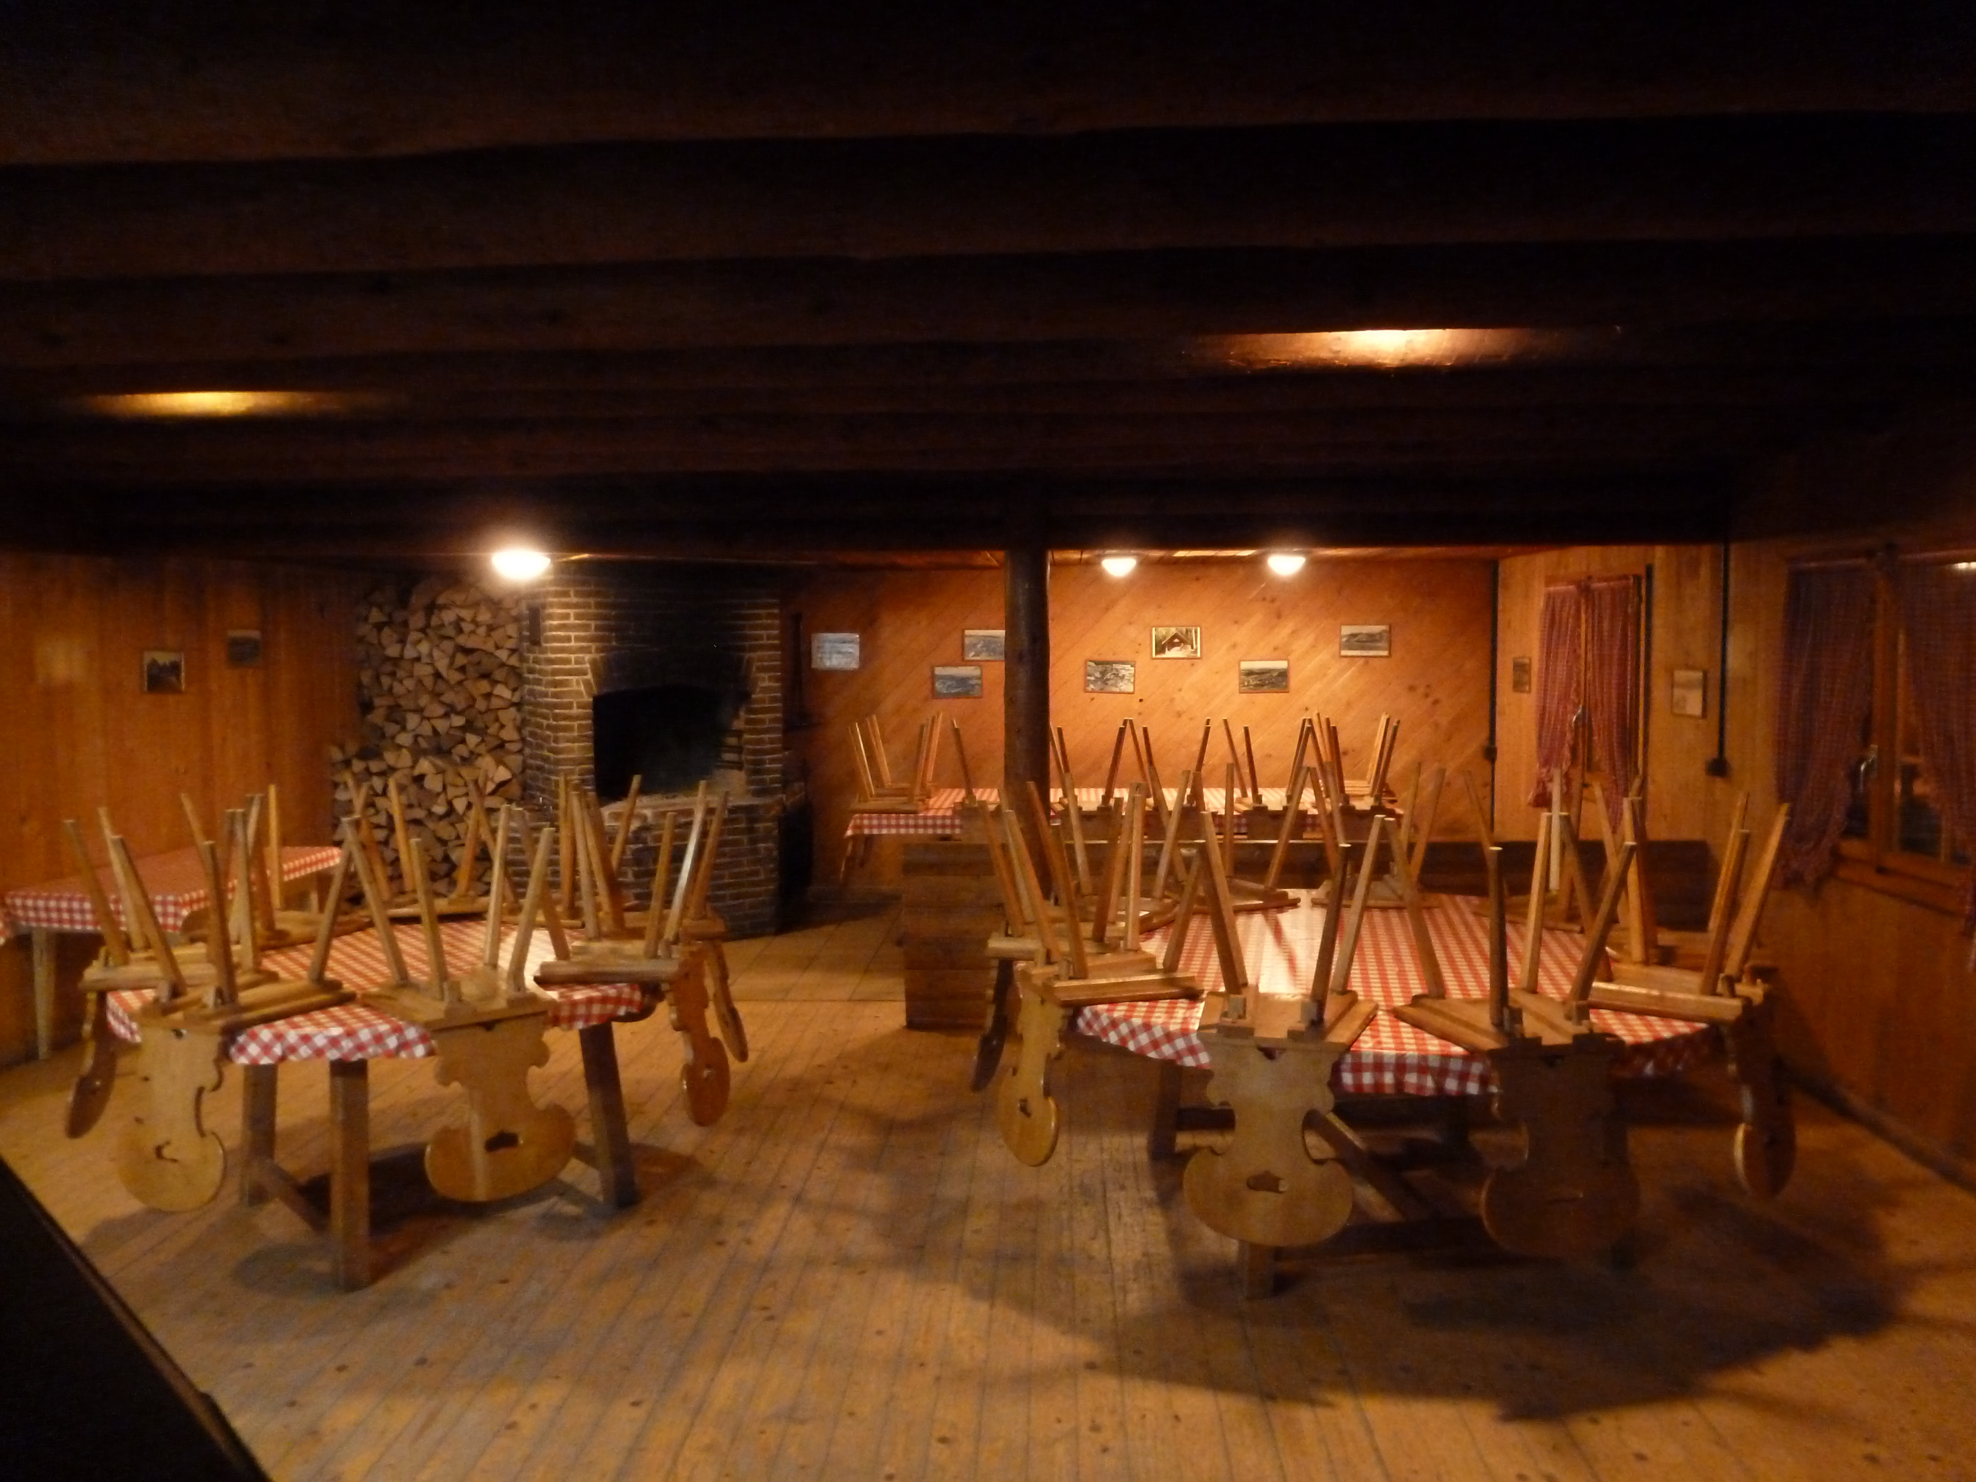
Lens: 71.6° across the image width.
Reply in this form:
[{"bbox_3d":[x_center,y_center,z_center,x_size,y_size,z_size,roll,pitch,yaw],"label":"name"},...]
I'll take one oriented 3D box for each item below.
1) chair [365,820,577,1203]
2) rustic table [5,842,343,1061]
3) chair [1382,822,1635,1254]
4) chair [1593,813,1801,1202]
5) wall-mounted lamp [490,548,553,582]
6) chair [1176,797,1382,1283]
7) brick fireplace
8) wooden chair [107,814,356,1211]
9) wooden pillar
[{"bbox_3d":[-1.337,0.670,3.513,0.430,0.926,0.472,-4,6,-39],"label":"chair"},{"bbox_3d":[-3.404,0.925,5.867,0.744,0.755,1.152,0,5,3],"label":"rustic table"},{"bbox_3d":[1.237,0.673,3.218,0.430,0.926,0.472,-1,5,-9],"label":"chair"},{"bbox_3d":[1.764,0.648,3.481,0.430,0.926,0.472,-5,6,-44],"label":"chair"},{"bbox_3d":[-2.181,-0.819,6.400,0.260,0.125,0.260,0,5,3],"label":"wall-mounted lamp"},{"bbox_3d":[0.697,0.673,3.276,0.430,0.926,0.472,1,5,18],"label":"chair"},{"bbox_3d":[-2.007,0.032,8.113,1.445,2.148,1.000,-3,5,-31],"label":"brick fireplace"},{"bbox_3d":[-1.908,0.677,3.485,0.430,0.926,0.472,1,5,21],"label":"wooden chair"},{"bbox_3d":[0.195,0.183,6.156,0.205,2.129,0.205,0,5,3],"label":"wooden pillar"}]

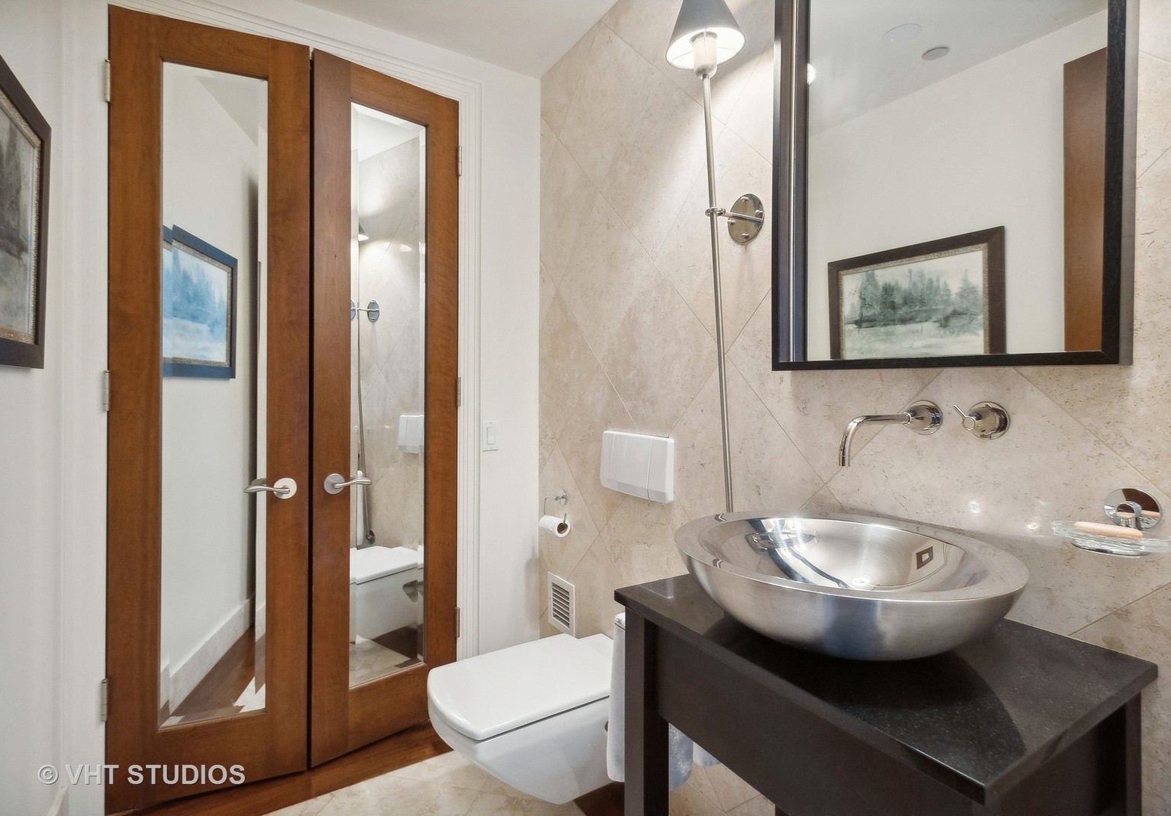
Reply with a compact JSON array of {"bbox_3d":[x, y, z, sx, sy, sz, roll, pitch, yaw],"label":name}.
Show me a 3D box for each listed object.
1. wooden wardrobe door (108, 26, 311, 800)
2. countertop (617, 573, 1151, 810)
[{"bbox_3d":[-1.104,0.014,1.726,0.504,2.251,0.040,0,1,-22],"label":"wooden wardrobe door"},{"bbox_3d":[0.403,0.345,0.903,0.458,0.024,0.610,0,1,-31],"label":"countertop"}]

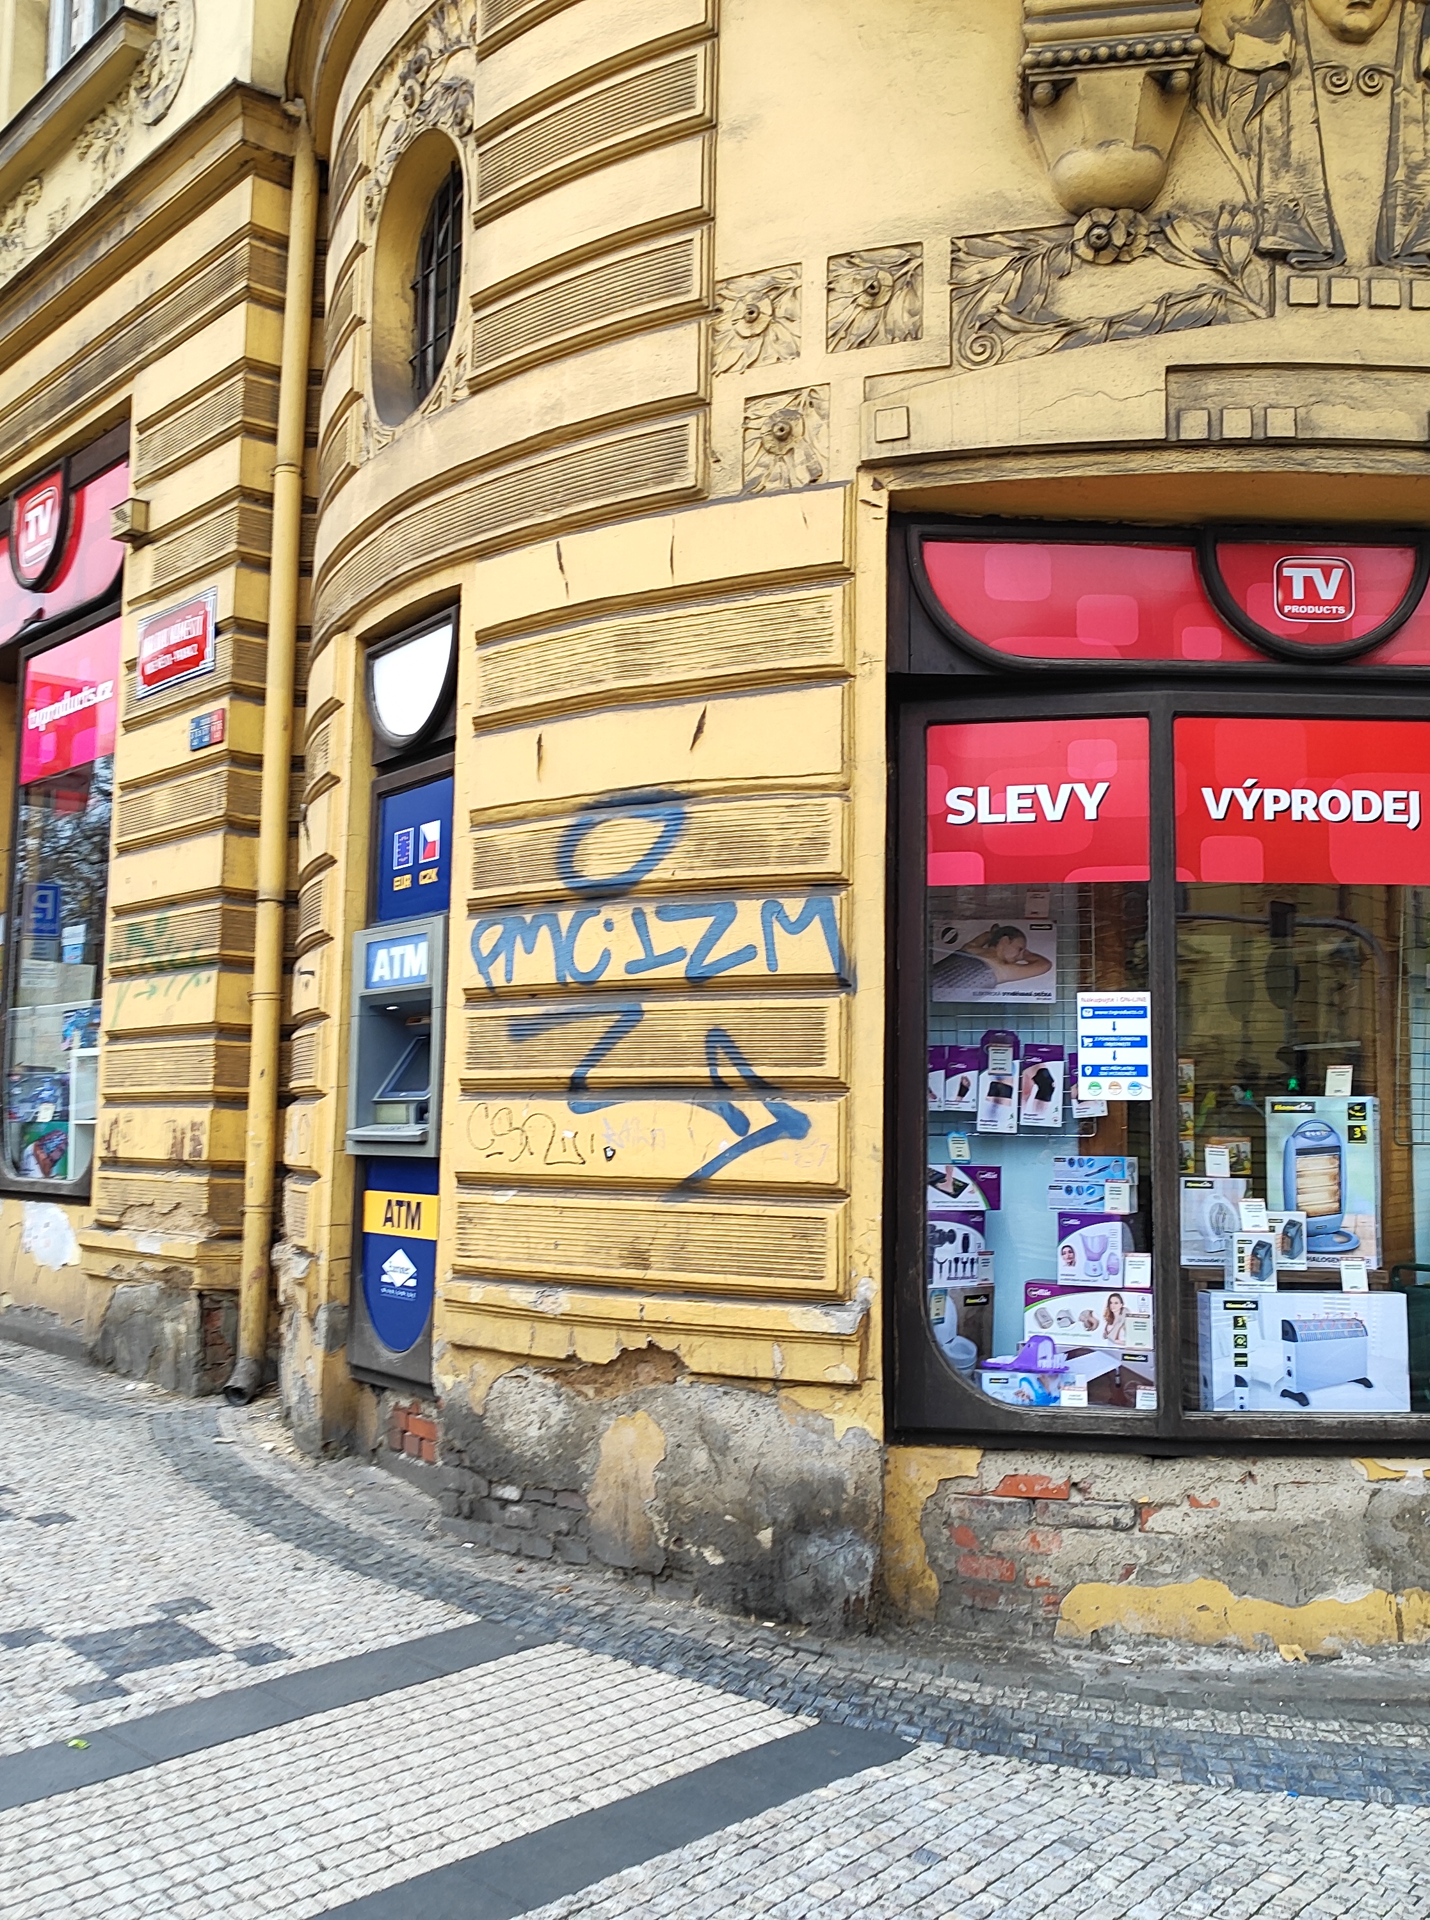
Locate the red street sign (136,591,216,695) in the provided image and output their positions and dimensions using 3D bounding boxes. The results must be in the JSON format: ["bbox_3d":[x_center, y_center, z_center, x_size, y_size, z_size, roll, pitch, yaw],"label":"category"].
[{"bbox_3d":[-2.363,-1.378,7.791,0.030,0.370,0.750,7,-8,-43],"label":"red street sign"}]

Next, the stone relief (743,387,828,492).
[{"bbox_3d":[0.203,-1.479,5.063,0.262,0.298,0.060,-2,-7,25],"label":"stone relief"}]

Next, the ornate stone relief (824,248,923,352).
[{"bbox_3d":[0.450,-1.866,5.004,0.279,0.283,0.060,-1,-6,20],"label":"ornate stone relief"}]

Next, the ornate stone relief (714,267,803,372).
[{"bbox_3d":[0.122,-1.857,5.145,0.277,0.287,0.060,-2,-7,26],"label":"ornate stone relief"}]

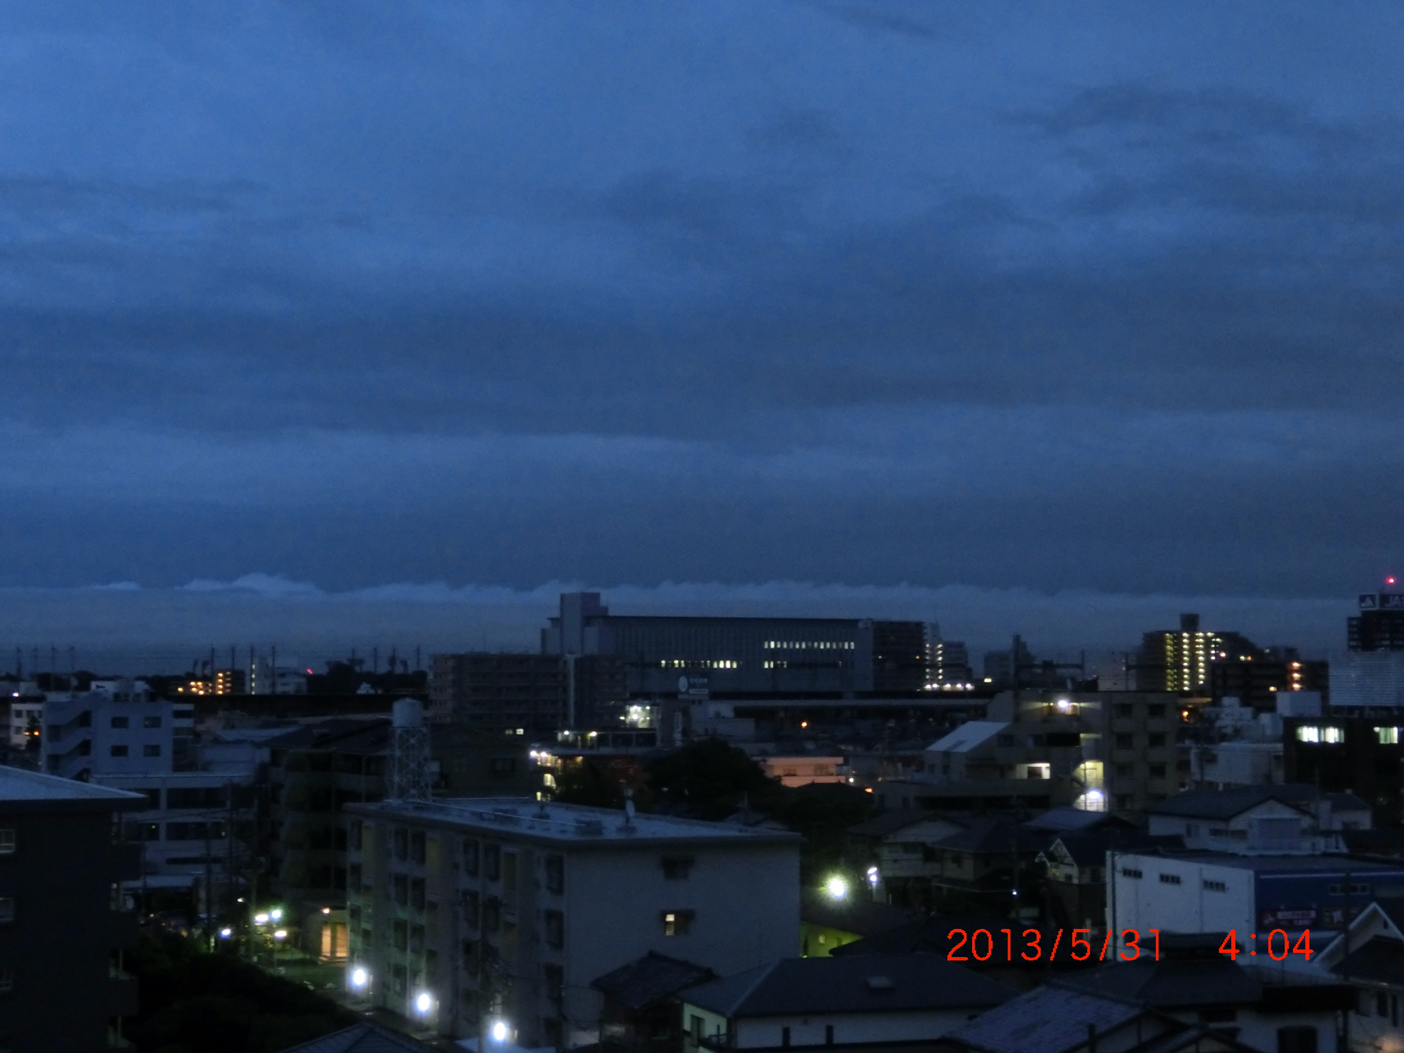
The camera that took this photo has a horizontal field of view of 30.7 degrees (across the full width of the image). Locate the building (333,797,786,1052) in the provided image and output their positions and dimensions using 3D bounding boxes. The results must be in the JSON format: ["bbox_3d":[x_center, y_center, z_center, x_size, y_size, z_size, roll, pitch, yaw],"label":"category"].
[{"bbox_3d":[-8.700,22.160,144.080,13.200,11.900,40.500,1,-4,-23],"label":"building"}]

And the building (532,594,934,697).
[{"bbox_3d":[6.710,37.470,623.870,88.000,38.700,30.000,2,-4,-30],"label":"building"}]

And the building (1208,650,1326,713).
[{"bbox_3d":[146.300,45.870,655.900,29.000,25.700,14.000,2,-4,-25],"label":"building"}]

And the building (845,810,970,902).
[{"bbox_3d":[18.370,28.860,224.180,9.600,8.200,8.000,1,-4,-22],"label":"building"}]

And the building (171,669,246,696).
[{"bbox_3d":[-216.690,75.110,1130.850,33.000,23.700,14.000,2,-4,-25],"label":"building"}]

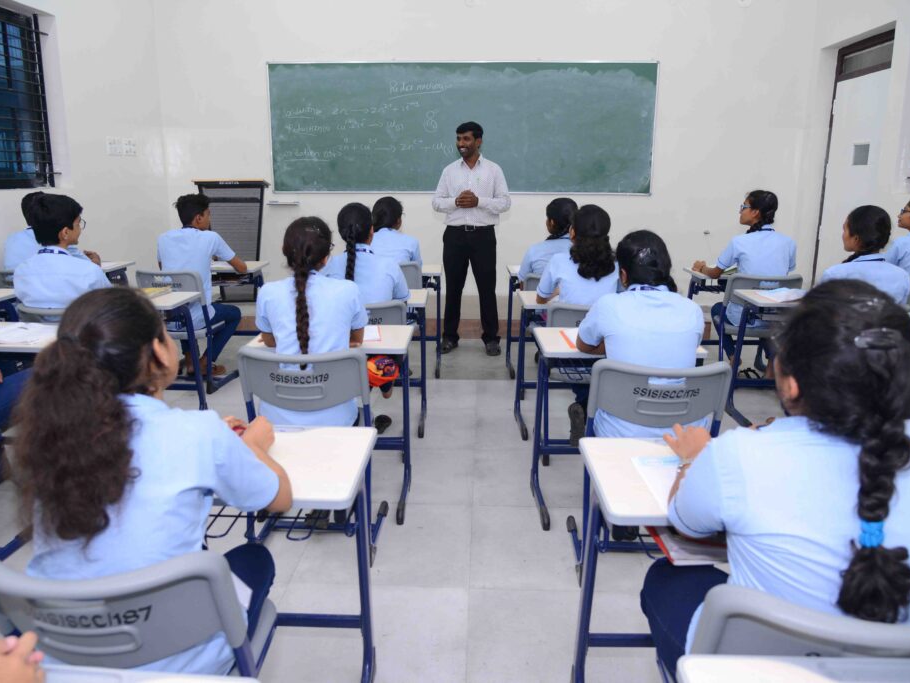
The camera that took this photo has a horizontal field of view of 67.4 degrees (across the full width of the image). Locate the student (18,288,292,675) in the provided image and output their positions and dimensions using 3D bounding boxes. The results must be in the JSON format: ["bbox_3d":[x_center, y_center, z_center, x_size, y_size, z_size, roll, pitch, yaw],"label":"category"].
[{"bbox_3d":[-0.522,0.457,1.362,0.500,1.160,0.720,2,13,10],"label":"student"}]

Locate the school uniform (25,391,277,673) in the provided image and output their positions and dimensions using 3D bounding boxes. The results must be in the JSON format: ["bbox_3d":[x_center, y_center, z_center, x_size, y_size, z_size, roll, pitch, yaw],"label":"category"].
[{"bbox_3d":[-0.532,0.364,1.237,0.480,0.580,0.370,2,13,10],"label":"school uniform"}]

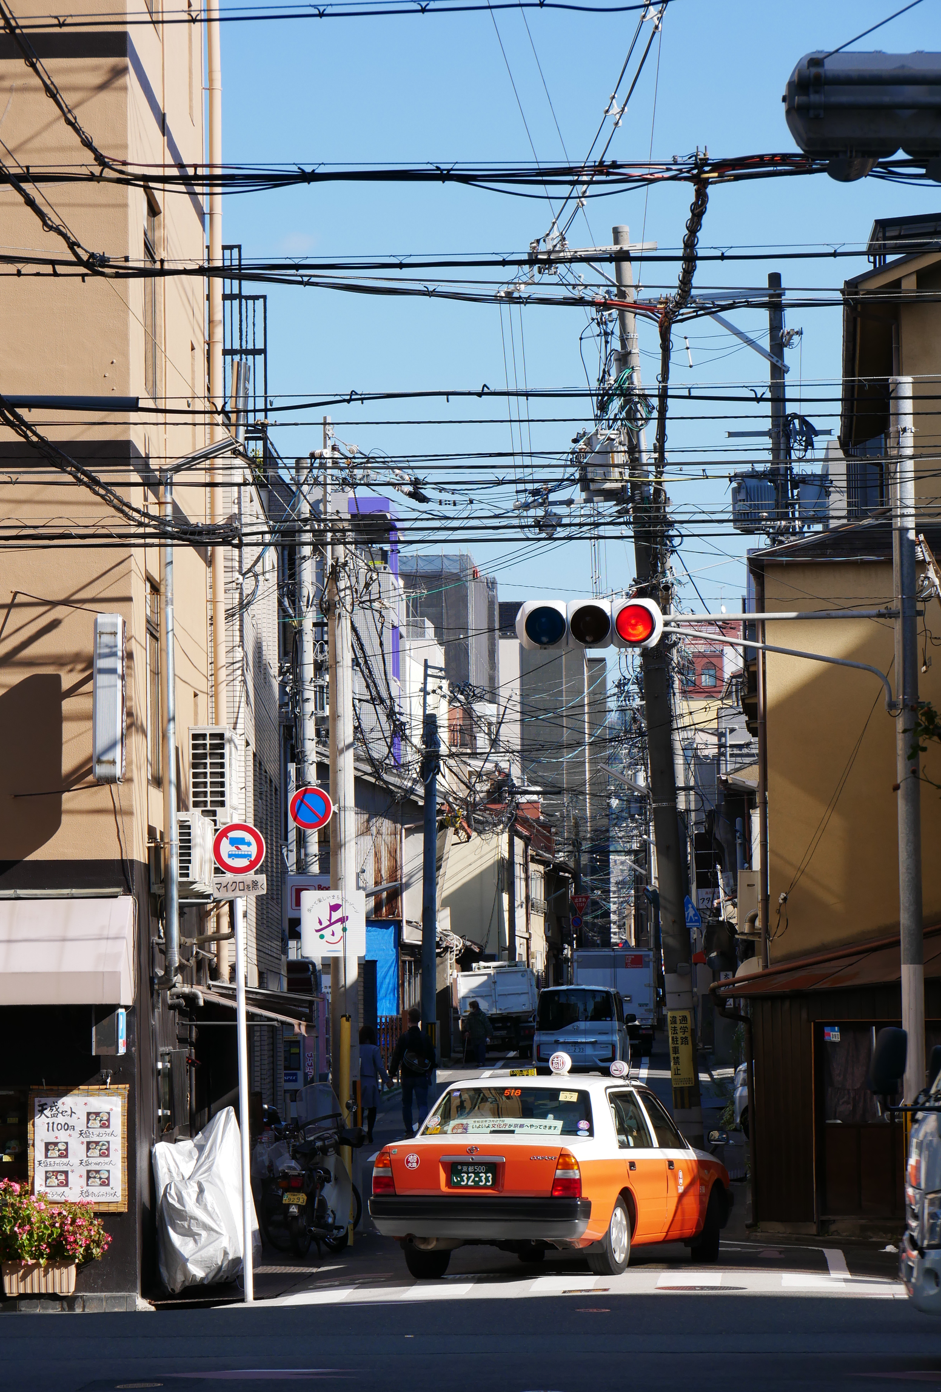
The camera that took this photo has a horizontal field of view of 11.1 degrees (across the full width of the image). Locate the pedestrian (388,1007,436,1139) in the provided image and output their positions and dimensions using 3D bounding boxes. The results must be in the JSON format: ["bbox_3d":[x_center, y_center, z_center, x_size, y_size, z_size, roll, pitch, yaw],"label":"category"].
[{"bbox_3d":[-0.791,5.074,65.000,0.620,1.750,0.420,-1,-3,2],"label":"pedestrian"}]

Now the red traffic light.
[{"bbox_3d":[1.266,-0.552,36.600,0.380,0.380,0.320,-1,-3,0],"label":"red traffic light"}]

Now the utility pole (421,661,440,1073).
[{"bbox_3d":[-0.708,3.227,85.000,0.300,7.550,0.300,0,-3,0],"label":"utility pole"}]

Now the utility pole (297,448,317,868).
[{"bbox_3d":[-2.202,1.353,66.254,0.270,9.362,0.270,-1,-3,0],"label":"utility pole"}]

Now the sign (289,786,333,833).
[{"bbox_3d":[-1.462,1.038,44.300,0.390,0.390,0.040,-1,-3,0],"label":"sign"}]

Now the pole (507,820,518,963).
[{"bbox_3d":[1.177,6.527,133.170,0.250,6.245,0.250,-1,-3,0],"label":"pole"}]

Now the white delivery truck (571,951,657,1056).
[{"bbox_3d":[3.899,8.159,128.973,2.100,2.840,5.800,-1,-3,3],"label":"white delivery truck"}]

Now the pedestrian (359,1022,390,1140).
[{"bbox_3d":[-1.333,5.179,64.300,0.480,1.570,0.360,-1,-3,3],"label":"pedestrian"}]

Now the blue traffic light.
[{"bbox_3d":[0.565,-0.528,36.600,0.340,0.340,0.320,-1,-3,0],"label":"blue traffic light"}]

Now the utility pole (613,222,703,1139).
[{"bbox_3d":[2.221,-0.093,57.804,0.340,11.234,0.340,-4,-3,0],"label":"utility pole"}]

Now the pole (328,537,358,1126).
[{"bbox_3d":[-1.124,1.627,43.471,0.270,6.302,0.270,-1,-3,0],"label":"pole"}]

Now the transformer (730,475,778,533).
[{"bbox_3d":[3.939,-2.664,67.000,0.640,0.820,0.640,-1,-3,11],"label":"transformer"}]

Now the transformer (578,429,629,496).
[{"bbox_3d":[1.594,-2.796,58.000,0.540,0.830,0.540,-1,-3,0],"label":"transformer"}]

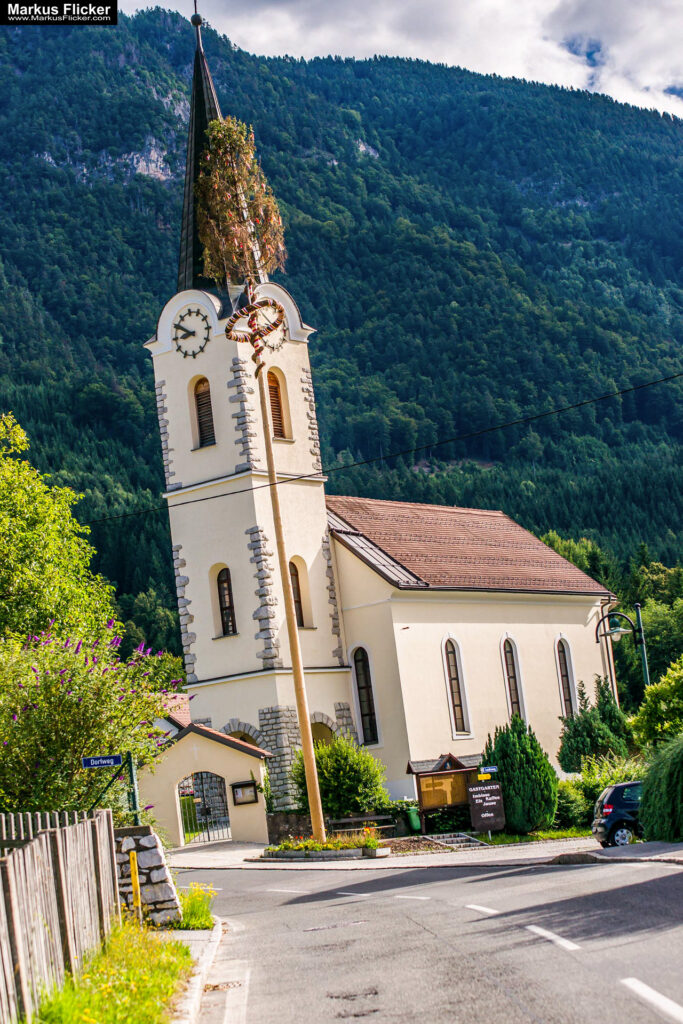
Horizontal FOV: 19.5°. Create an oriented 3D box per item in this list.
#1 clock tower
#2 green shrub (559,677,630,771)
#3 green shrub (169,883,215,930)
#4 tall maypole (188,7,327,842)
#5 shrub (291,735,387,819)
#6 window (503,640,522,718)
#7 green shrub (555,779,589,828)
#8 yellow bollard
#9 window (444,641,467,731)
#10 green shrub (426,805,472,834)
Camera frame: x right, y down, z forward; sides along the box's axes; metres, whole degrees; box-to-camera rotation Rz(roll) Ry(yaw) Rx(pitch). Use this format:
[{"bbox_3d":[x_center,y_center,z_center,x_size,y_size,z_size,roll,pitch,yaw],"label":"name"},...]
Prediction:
[{"bbox_3d":[-3.568,-3.831,68.478,4.150,28.361,4.150,-13,-11,36],"label":"clock tower"},{"bbox_3d":[8.767,7.433,69.000,2.500,3.300,2.400,-7,-8,0],"label":"green shrub"},{"bbox_3d":[-2.020,5.349,27.000,0.560,0.620,0.550,-7,-8,0],"label":"green shrub"},{"bbox_3d":[-1.977,-1.467,59.562,2.500,22.800,2.500,-7,-8,0],"label":"tall maypole"},{"bbox_3d":[-0.064,8.501,64.000,3.000,2.700,2.700,-7,-8,0],"label":"shrub"},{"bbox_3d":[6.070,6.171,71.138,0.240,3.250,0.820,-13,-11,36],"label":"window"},{"bbox_3d":[6.728,8.490,58.000,1.150,1.450,1.100,-7,-8,0],"label":"green shrub"},{"bbox_3d":[-3.338,6.128,32.500,0.120,1.200,0.120,-6,-9,-7],"label":"yellow bollard"},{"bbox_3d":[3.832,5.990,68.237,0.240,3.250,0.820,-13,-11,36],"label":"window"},{"bbox_3d":[3.281,9.343,60.500,1.400,0.900,0.950,-7,-8,0],"label":"green shrub"}]

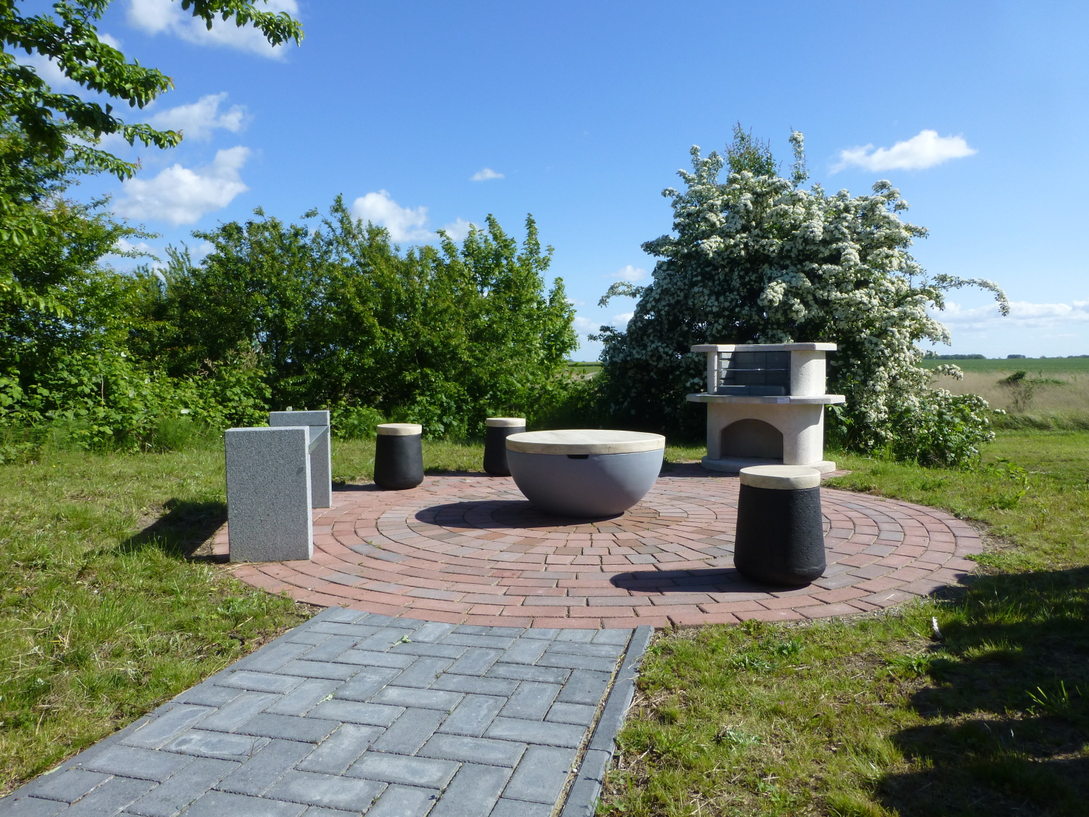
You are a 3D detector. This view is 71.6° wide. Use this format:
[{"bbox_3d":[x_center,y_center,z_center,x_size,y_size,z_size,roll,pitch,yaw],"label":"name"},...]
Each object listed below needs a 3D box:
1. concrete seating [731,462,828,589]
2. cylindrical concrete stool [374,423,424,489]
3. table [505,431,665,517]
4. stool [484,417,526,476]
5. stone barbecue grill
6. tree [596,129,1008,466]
[{"bbox_3d":[0.847,0.415,2.719,0.318,0.401,0.318,-1,3,0],"label":"concrete seating"},{"bbox_3d":[-0.949,0.315,4.951,0.318,0.401,0.318,-1,3,0],"label":"cylindrical concrete stool"},{"bbox_3d":[0.221,0.350,4.035,0.845,0.404,0.845,-1,3,0],"label":"table"},{"bbox_3d":[-0.277,0.279,5.490,0.318,0.401,0.318,-1,3,0],"label":"stool"},{"bbox_3d":[1.634,-0.006,5.605,1.037,0.919,0.639,1,4,30],"label":"stone barbecue grill"},{"bbox_3d":[2.482,-1.174,7.253,3.869,3.057,3.605,-1,3,0],"label":"tree"}]

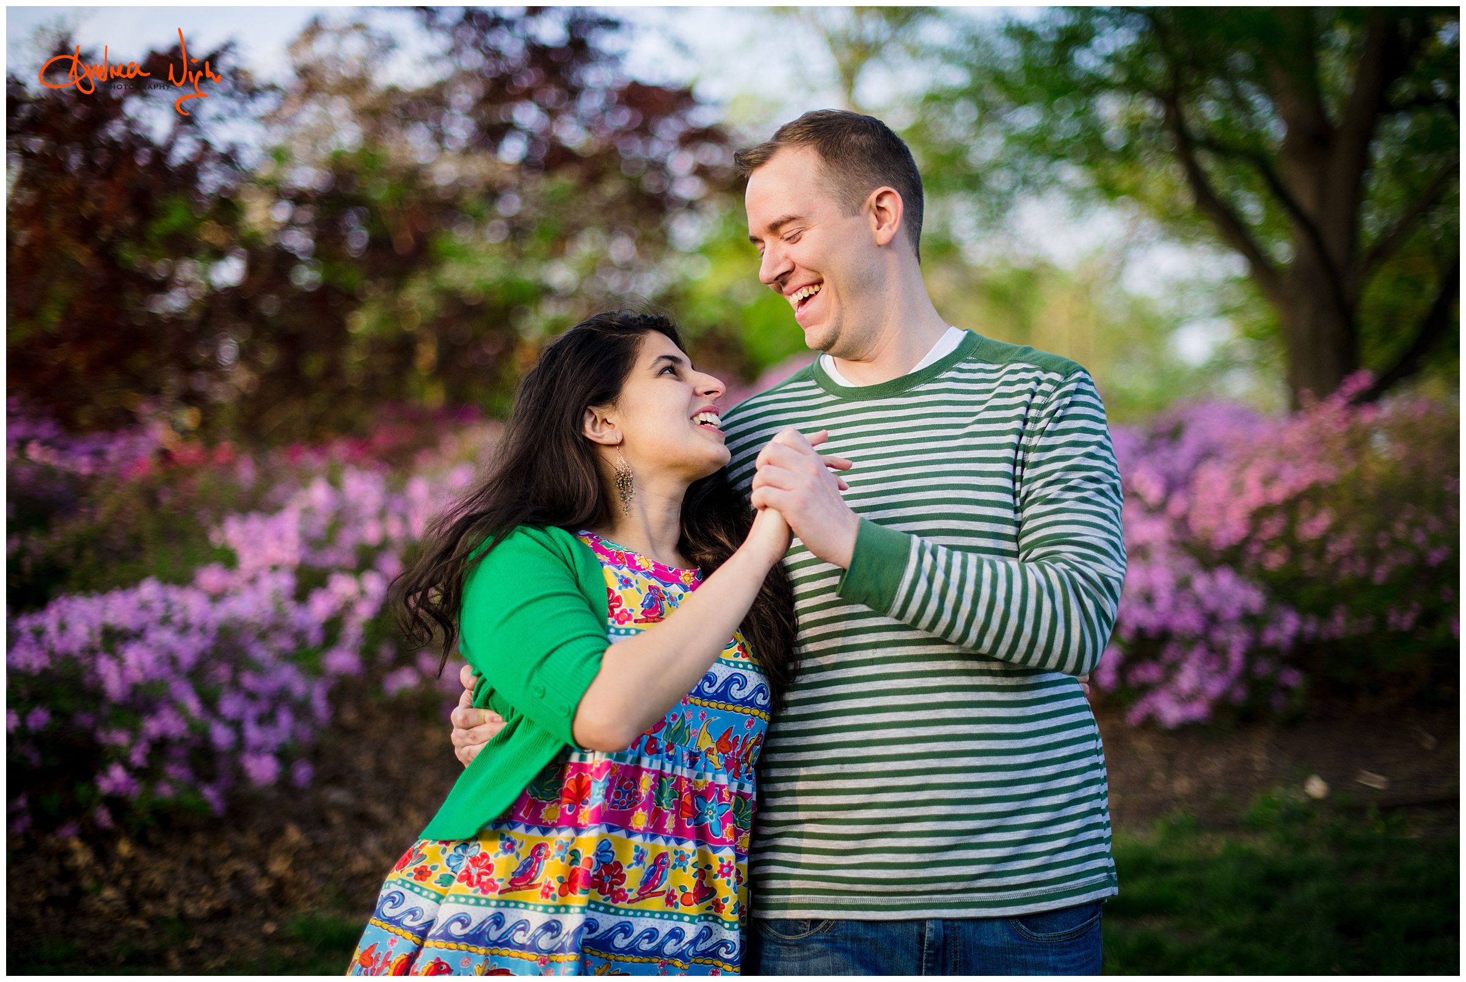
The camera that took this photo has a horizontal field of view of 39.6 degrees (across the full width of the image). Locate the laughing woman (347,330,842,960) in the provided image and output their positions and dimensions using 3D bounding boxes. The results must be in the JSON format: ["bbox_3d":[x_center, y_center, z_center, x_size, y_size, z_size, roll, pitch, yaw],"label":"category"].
[{"bbox_3d":[-0.150,0.580,2.200,0.500,1.600,0.430,-2,4,-36],"label":"laughing woman"}]

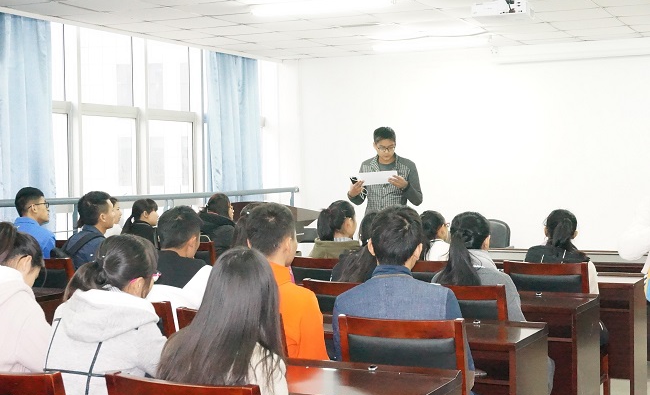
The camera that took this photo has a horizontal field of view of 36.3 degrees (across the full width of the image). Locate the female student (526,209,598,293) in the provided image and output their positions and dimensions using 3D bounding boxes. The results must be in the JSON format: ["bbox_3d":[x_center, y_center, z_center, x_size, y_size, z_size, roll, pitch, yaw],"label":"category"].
[{"bbox_3d":[1.451,0.669,5.878,0.480,1.220,0.750,0,2,22],"label":"female student"}]

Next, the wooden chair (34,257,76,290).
[{"bbox_3d":[-1.684,0.849,6.376,0.480,0.930,0.540,0,2,22],"label":"wooden chair"}]

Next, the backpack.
[{"bbox_3d":[-1.620,0.473,6.360,0.330,0.480,0.280,0,2,28],"label":"backpack"}]

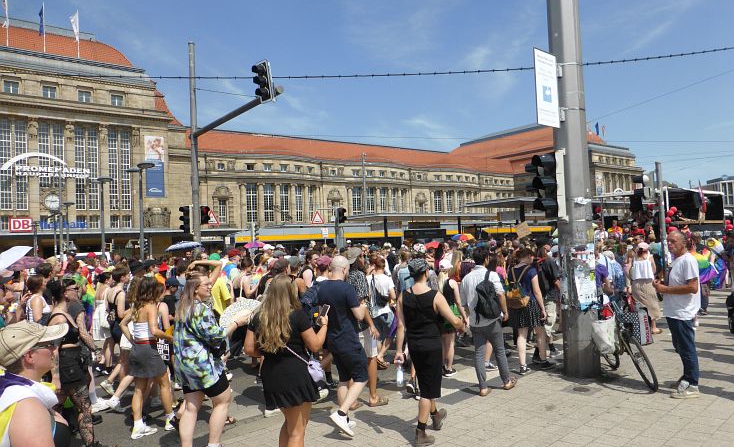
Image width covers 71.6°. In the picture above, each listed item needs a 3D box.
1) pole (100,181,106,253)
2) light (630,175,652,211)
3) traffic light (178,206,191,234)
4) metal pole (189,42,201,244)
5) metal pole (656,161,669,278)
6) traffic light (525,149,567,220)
[{"bbox_3d":[-12.889,0.679,24.951,0.150,5.410,0.150,-2,-2,0],"label":"pole"},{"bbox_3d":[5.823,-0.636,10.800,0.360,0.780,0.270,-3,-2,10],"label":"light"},{"bbox_3d":[-5.760,-0.111,16.200,0.350,0.880,0.280,0,-3,-42],"label":"traffic light"},{"bbox_3d":[-5.438,-1.565,16.165,0.210,8.510,0.210,-2,-2,0],"label":"metal pole"},{"bbox_3d":[6.281,0.318,10.778,0.120,3.290,0.120,-2,-2,0],"label":"metal pole"},{"bbox_3d":[2.287,-0.481,6.450,0.410,0.890,0.290,-2,-2,-7],"label":"traffic light"}]

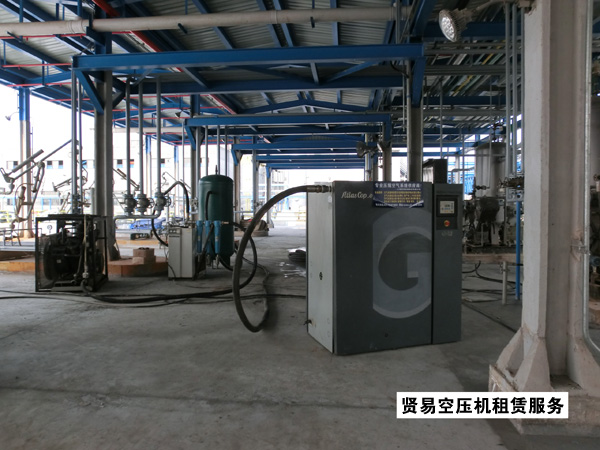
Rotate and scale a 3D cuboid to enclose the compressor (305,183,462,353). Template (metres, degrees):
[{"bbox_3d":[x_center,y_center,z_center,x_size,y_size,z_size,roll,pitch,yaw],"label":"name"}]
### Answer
[{"bbox_3d":[0.809,0.365,4.261,1.302,1.506,0.710,-1,2,-18],"label":"compressor"}]

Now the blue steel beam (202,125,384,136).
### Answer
[{"bbox_3d":[-0.263,-3.303,15.057,6.300,0.260,0.160,0,2,6],"label":"blue steel beam"}]

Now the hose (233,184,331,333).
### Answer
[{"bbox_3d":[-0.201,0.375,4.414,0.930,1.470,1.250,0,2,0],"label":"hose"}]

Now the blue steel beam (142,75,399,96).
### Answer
[{"bbox_3d":[-0.896,-3.340,10.432,6.801,0.260,0.180,0,2,6],"label":"blue steel beam"}]

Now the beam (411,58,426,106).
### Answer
[{"bbox_3d":[2.145,-2.573,7.850,0.160,0.150,0.975,-2,-38,6],"label":"beam"}]

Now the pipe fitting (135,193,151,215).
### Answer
[{"bbox_3d":[-3.514,-0.469,9.679,0.310,0.460,0.270,0,2,6],"label":"pipe fitting"}]

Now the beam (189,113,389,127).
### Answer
[{"bbox_3d":[-0.448,-3.454,14.375,6.833,0.260,0.180,0,2,6],"label":"beam"}]

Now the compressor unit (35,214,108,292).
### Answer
[{"bbox_3d":[-4.040,0.464,7.815,0.970,1.270,1.020,0,2,-12],"label":"compressor unit"}]

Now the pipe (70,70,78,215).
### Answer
[{"bbox_3d":[-4.319,-1.591,8.300,0.110,2.703,0.110,0,2,6],"label":"pipe"}]

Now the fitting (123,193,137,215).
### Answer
[{"bbox_3d":[-3.856,-0.486,9.800,0.300,0.480,0.240,0,2,6],"label":"fitting"}]

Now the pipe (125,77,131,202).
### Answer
[{"bbox_3d":[-3.854,-1.962,9.716,0.100,2.691,0.100,0,2,6],"label":"pipe"}]

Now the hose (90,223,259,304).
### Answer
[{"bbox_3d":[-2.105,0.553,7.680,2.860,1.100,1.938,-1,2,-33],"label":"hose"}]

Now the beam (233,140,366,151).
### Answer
[{"bbox_3d":[0.181,-3.634,20.195,6.758,0.260,0.180,0,2,6],"label":"beam"}]

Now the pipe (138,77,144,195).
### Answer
[{"bbox_3d":[-3.585,-1.972,9.800,0.100,2.561,0.100,0,2,6],"label":"pipe"}]

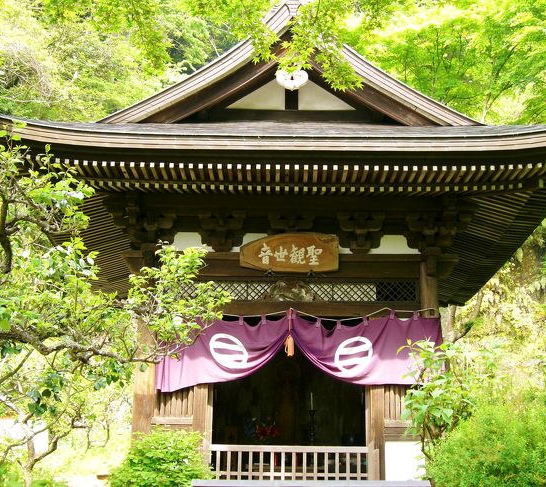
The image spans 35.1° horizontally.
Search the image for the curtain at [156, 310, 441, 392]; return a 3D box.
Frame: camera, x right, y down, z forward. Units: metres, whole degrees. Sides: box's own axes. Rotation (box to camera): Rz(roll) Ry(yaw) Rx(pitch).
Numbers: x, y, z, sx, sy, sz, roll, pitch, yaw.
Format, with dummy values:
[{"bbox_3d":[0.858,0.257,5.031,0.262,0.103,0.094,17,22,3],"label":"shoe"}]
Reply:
[{"bbox_3d":[0.387,1.617,12.864,4.214,1.172,0.200,1,-12,1],"label":"curtain"}]

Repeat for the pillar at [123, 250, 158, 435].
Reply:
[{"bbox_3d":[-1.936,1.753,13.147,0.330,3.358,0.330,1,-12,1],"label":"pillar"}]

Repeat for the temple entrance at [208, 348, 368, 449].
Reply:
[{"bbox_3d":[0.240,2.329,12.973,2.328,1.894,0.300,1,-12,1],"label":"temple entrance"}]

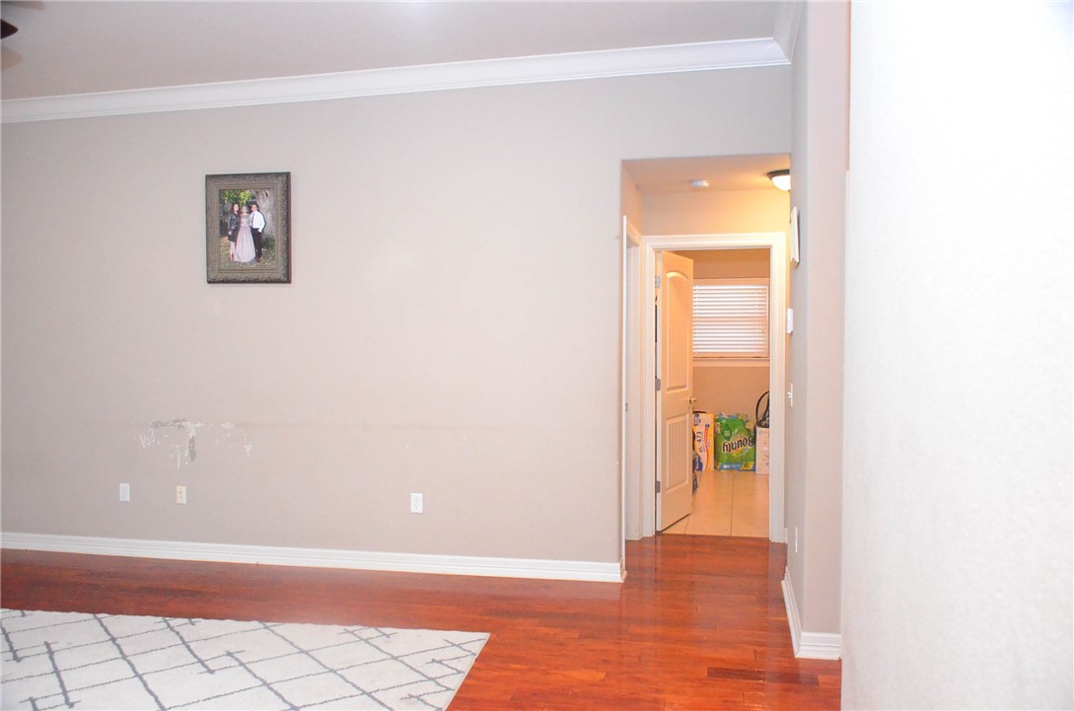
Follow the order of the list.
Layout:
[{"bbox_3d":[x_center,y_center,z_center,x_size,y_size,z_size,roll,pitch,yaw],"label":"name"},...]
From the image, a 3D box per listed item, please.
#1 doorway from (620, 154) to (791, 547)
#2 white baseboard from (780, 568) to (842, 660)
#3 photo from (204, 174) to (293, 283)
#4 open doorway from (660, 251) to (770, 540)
[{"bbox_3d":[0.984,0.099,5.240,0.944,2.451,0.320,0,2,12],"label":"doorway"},{"bbox_3d":[1.407,1.281,4.622,0.179,0.118,1.254,0,2,12],"label":"white baseboard"},{"bbox_3d":[-1.818,-0.801,5.644,0.581,0.685,0.040,0,2,12],"label":"photo"},{"bbox_3d":[1.242,0.269,6.341,0.800,2.045,0.140,0,2,12],"label":"open doorway"}]

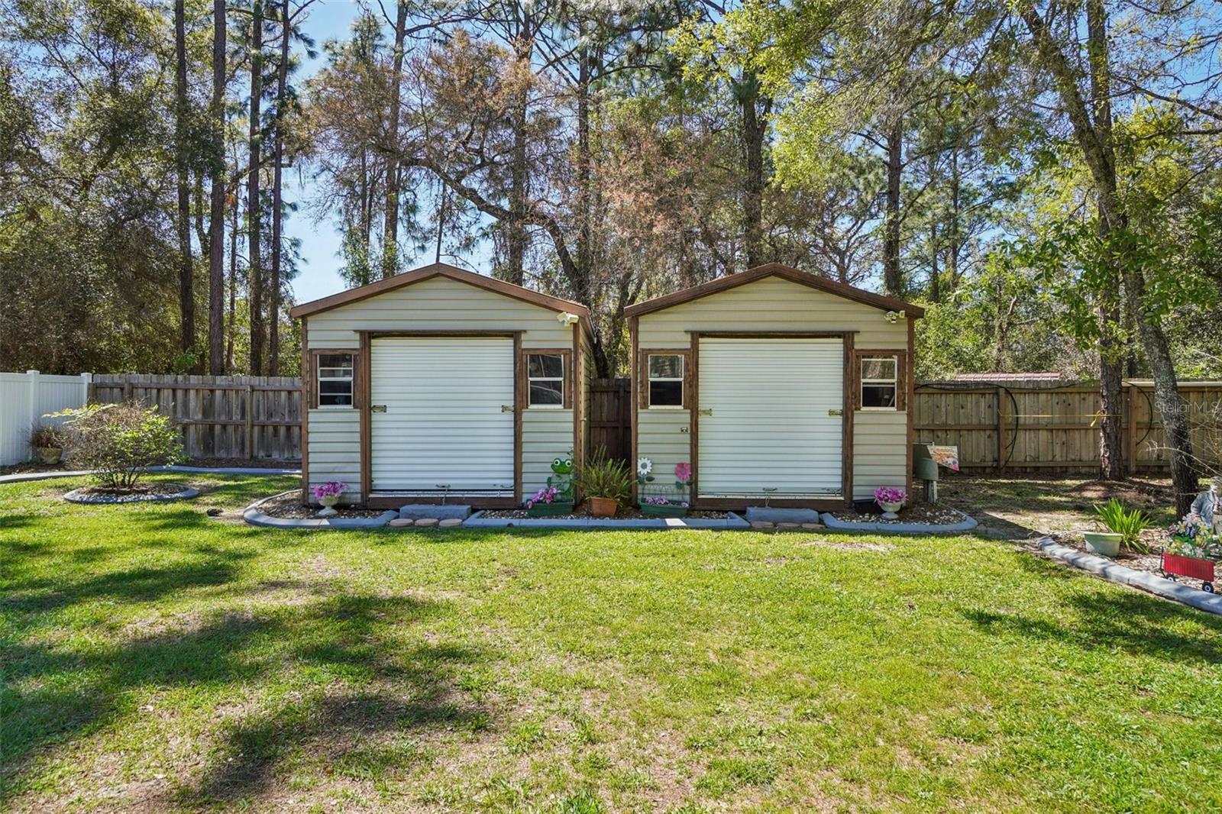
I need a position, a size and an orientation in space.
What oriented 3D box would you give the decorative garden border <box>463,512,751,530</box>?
[{"bbox_3d":[-0.050,1.314,8.660,3.240,0.090,0.700,0,1,0],"label":"decorative garden border"}]

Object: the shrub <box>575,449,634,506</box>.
[{"bbox_3d":[-0.074,0.832,8.920,0.660,0.650,0.600,0,1,0],"label":"shrub"}]

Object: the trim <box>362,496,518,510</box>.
[{"bbox_3d":[-2.150,1.216,9.470,1.910,0.170,0.060,0,1,0],"label":"trim"}]

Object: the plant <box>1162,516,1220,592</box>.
[{"bbox_3d":[4.410,1.100,5.640,0.250,0.540,0.390,0,1,-25],"label":"plant"}]

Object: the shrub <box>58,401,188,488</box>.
[{"bbox_3d":[-7.270,0.580,11.100,1.800,1.270,1.650,0,1,0],"label":"shrub"}]

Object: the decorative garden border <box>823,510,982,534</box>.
[{"bbox_3d":[3.300,1.314,8.720,1.680,0.090,1.100,0,1,0],"label":"decorative garden border"}]

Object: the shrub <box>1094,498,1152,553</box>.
[{"bbox_3d":[4.721,1.090,6.880,0.480,0.490,0.450,0,1,0],"label":"shrub"}]

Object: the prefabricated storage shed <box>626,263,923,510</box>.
[{"bbox_3d":[2.122,-0.296,11.529,3.740,3.110,4.300,0,1,2],"label":"prefabricated storage shed"}]

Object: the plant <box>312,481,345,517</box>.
[{"bbox_3d":[-3.380,1.095,8.950,0.380,0.410,0.350,0,1,0],"label":"plant"}]

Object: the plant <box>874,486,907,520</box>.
[{"bbox_3d":[3.255,1.118,8.700,0.360,0.380,0.360,0,1,0],"label":"plant"}]

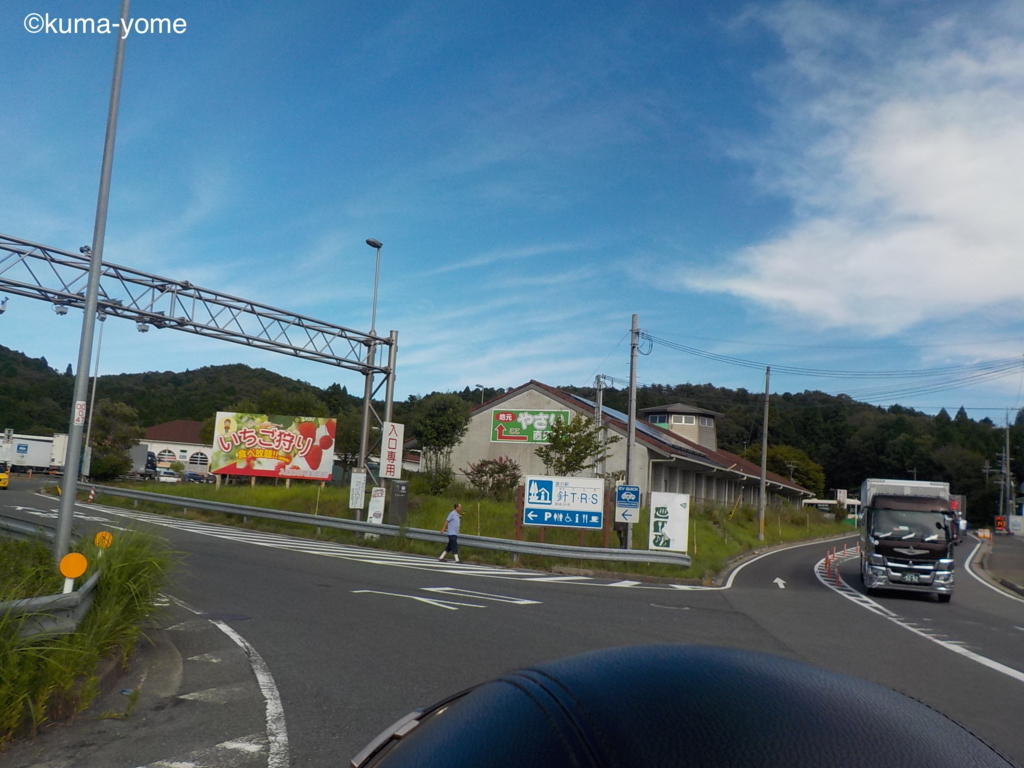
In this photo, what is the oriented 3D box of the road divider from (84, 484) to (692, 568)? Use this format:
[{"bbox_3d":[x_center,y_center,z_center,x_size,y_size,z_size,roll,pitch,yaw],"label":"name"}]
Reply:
[{"bbox_3d":[-7.816,4.856,31.287,29.988,0.770,0.950,0,-7,36],"label":"road divider"}]

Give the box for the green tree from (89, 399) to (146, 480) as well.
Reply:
[{"bbox_3d":[-24.060,3.504,54.290,3.423,5.020,3.423,6,-7,-23],"label":"green tree"}]

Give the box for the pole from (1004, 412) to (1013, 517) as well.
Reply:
[{"bbox_3d":[48.434,8.451,86.670,0.380,11.585,0.380,3,-7,0],"label":"pole"}]

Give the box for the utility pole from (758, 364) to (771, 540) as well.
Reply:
[{"bbox_3d":[11.799,3.236,41.471,0.270,8.147,0.270,3,-7,0],"label":"utility pole"}]

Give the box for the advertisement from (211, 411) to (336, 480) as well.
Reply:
[{"bbox_3d":[-10.704,2.812,40.000,5.431,2.803,0.150,3,-7,0],"label":"advertisement"}]

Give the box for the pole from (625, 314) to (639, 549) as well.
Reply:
[{"bbox_3d":[3.616,1.581,26.732,0.280,7.479,0.280,3,-7,0],"label":"pole"}]

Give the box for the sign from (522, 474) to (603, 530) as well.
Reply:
[{"bbox_3d":[1.530,3.451,25.900,2.299,1.442,0.120,2,-7,13],"label":"sign"}]

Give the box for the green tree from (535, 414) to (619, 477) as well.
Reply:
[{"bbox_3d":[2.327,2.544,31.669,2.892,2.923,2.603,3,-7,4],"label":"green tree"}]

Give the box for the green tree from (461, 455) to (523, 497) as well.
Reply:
[{"bbox_3d":[-0.726,3.628,34.097,2.230,1.684,2.007,3,-7,-1],"label":"green tree"}]

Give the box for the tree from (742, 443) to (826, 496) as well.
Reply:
[{"bbox_3d":[36.350,12.467,118.538,10.833,9.313,10.833,1,-7,17],"label":"tree"}]

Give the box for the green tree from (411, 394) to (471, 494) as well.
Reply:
[{"bbox_3d":[-2.926,2.567,37.248,2.426,4.282,2.305,4,-7,-4],"label":"green tree"}]

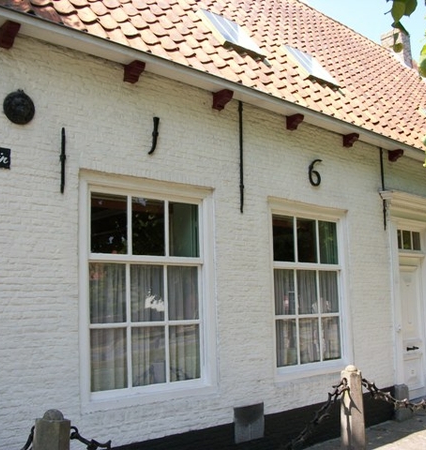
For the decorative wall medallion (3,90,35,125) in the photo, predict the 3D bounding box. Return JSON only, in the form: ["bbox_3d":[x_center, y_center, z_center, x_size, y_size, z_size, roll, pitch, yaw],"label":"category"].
[{"bbox_3d":[-1.525,-0.912,4.355,0.245,0.256,0.080,5,-10,-40],"label":"decorative wall medallion"}]

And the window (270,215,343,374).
[{"bbox_3d":[1.111,0.771,6.557,1.207,1.748,0.090,5,-10,-40],"label":"window"}]

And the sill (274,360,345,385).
[{"bbox_3d":[1.122,1.690,6.357,1.329,0.106,0.120,5,-10,-40],"label":"sill"}]

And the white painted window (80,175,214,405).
[{"bbox_3d":[-0.568,0.584,5.095,1.473,2.001,0.120,5,-10,-40],"label":"white painted window"}]

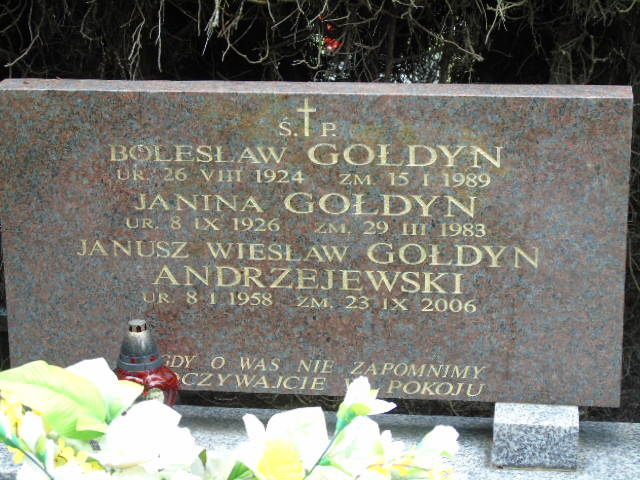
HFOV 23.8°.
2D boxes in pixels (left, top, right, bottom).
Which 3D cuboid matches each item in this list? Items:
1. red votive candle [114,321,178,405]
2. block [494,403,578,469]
[{"bbox_3d":[-0.247,0.198,2.103,0.098,0.182,0.098,-9,20,-23],"label":"red votive candle"},{"bbox_3d":[0.300,0.256,2.110,0.112,0.067,0.144,1,18,8],"label":"block"}]

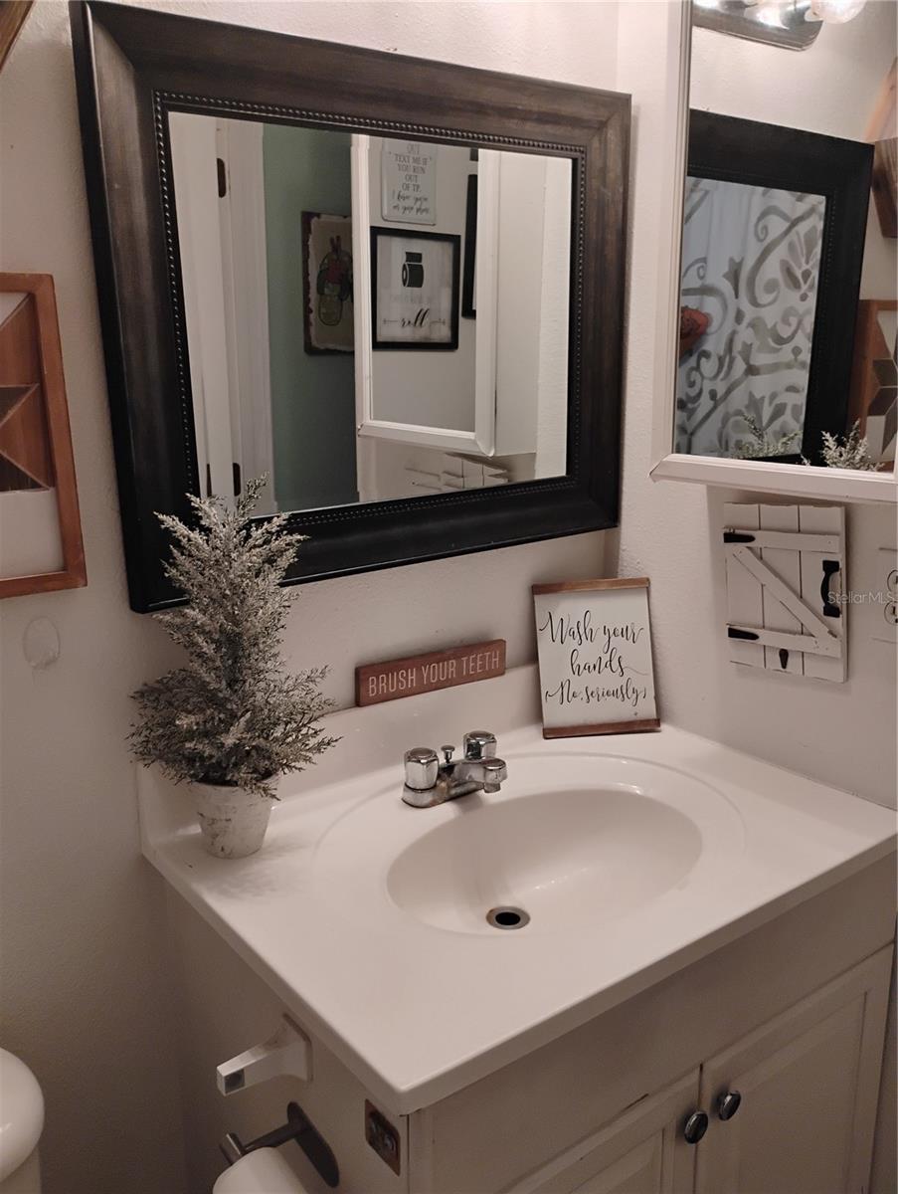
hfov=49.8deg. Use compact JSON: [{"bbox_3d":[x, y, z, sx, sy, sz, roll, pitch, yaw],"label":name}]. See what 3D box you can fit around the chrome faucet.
[{"bbox_3d":[0.033,0.240,1.315,0.155,0.070,0.137,-11,16,-35],"label":"chrome faucet"}]

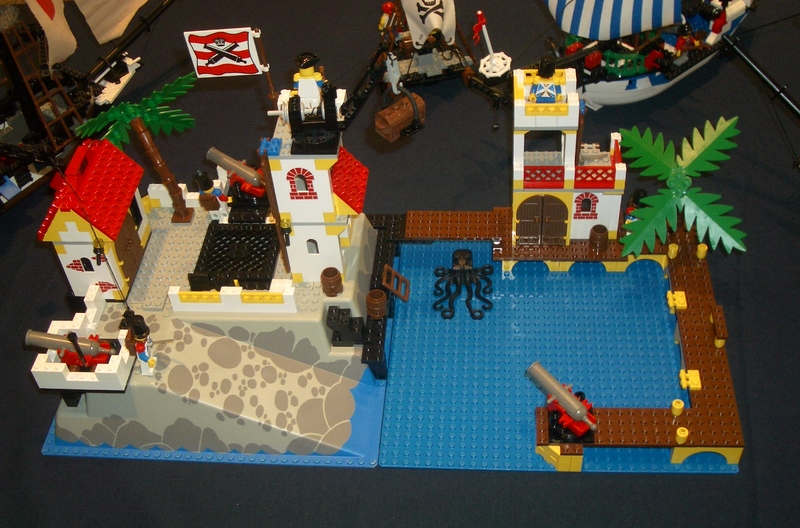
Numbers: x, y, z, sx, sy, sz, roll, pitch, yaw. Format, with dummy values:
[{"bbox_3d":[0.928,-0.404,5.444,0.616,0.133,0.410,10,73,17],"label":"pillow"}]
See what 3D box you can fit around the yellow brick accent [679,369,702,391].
[{"bbox_3d":[0.209,0.083,0.683,0.015,0.005,0.016,1,44,6],"label":"yellow brick accent"}]

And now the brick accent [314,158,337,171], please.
[{"bbox_3d":[-0.049,-0.071,0.653,0.016,0.010,0.008,1,44,6],"label":"brick accent"}]

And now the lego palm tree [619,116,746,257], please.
[{"bbox_3d":[0.219,-0.051,0.743,0.100,0.114,0.102,1,44,6],"label":"lego palm tree"}]

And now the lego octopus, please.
[{"bbox_3d":[0.053,0.016,0.789,0.051,0.020,0.070,1,44,6],"label":"lego octopus"}]

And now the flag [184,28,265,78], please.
[{"bbox_3d":[-0.119,-0.143,0.643,0.050,0.037,0.004,-1,44,7],"label":"flag"}]

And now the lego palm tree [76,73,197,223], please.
[{"bbox_3d":[-0.202,-0.087,0.765,0.129,0.113,0.120,1,44,6],"label":"lego palm tree"}]

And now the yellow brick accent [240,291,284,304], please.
[{"bbox_3d":[-0.101,0.023,0.707,0.032,0.010,0.008,1,44,6],"label":"yellow brick accent"}]

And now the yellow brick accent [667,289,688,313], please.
[{"bbox_3d":[0.216,0.028,0.740,0.015,0.005,0.016,1,44,6],"label":"yellow brick accent"}]

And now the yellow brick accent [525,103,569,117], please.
[{"bbox_3d":[0.110,-0.116,0.705,0.032,0.010,0.008,1,44,6],"label":"yellow brick accent"}]

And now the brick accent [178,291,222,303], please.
[{"bbox_3d":[-0.148,0.023,0.712,0.032,0.010,0.008,1,44,6],"label":"brick accent"}]

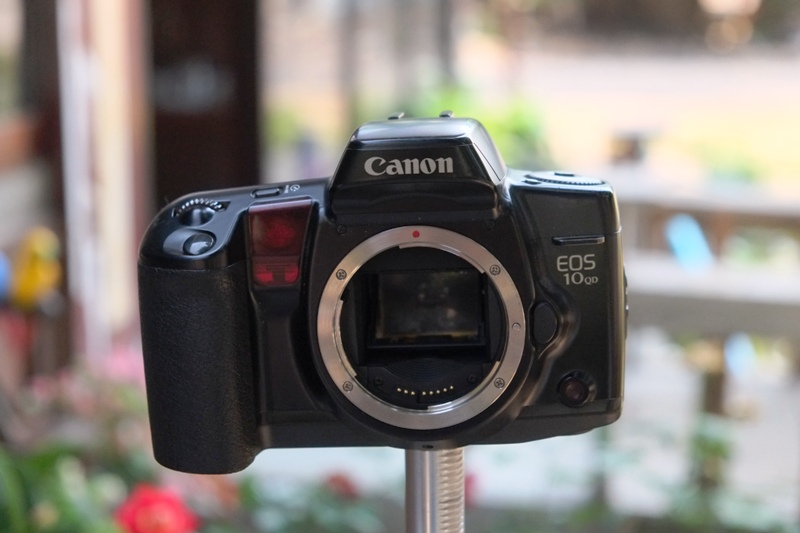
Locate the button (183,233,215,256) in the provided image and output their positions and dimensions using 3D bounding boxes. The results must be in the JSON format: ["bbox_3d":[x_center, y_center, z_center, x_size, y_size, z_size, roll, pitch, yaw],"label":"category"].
[{"bbox_3d":[-0.062,-0.006,0.440,0.010,0.003,0.010,-10,42,7],"label":"button"}]

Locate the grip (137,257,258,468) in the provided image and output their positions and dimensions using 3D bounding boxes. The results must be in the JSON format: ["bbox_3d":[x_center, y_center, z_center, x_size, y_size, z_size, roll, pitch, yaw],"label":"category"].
[{"bbox_3d":[-0.063,0.031,0.458,0.036,0.066,0.040,-2,10,6],"label":"grip"}]

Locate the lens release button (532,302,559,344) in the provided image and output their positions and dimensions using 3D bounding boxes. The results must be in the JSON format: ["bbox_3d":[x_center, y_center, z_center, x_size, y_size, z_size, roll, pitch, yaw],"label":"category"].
[{"bbox_3d":[0.046,0.018,0.446,0.008,0.013,0.004,-2,10,6],"label":"lens release button"}]

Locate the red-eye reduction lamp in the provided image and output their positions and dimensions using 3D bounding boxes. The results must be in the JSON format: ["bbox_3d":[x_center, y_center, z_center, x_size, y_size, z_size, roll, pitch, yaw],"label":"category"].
[{"bbox_3d":[-0.037,-0.007,0.449,0.021,0.027,0.008,-2,10,6],"label":"red-eye reduction lamp"}]

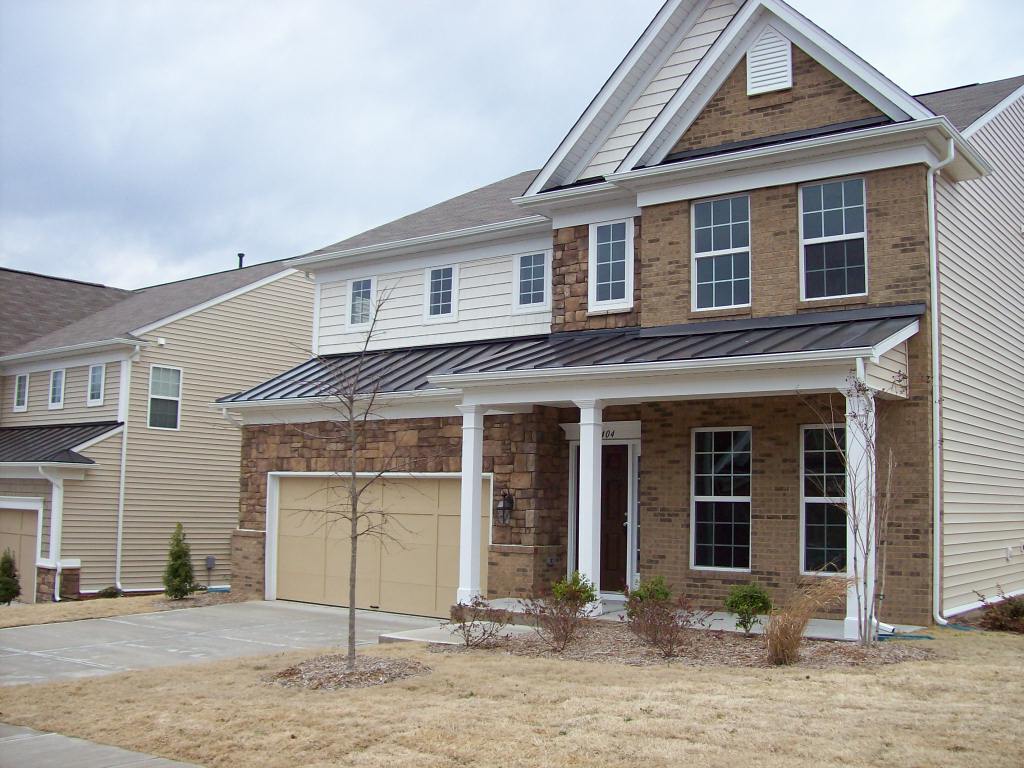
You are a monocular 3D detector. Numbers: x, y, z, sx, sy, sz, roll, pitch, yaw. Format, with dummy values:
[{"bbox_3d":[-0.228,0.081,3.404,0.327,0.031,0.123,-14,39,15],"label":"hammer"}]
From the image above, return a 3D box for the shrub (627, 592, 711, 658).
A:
[{"bbox_3d":[1.537,2.371,10.457,0.699,0.627,0.664,1,-6,0],"label":"shrub"}]

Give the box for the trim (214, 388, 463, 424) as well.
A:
[{"bbox_3d":[-2.872,0.413,17.171,5.742,0.386,0.396,-3,-7,36],"label":"trim"}]

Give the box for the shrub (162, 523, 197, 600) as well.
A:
[{"bbox_3d":[-5.648,3.015,18.089,0.489,1.280,0.489,-3,-7,36],"label":"shrub"}]

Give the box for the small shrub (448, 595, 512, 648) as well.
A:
[{"bbox_3d":[-0.345,2.600,11.656,0.594,0.572,0.564,-3,-7,36],"label":"small shrub"}]

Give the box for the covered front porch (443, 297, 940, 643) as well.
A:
[{"bbox_3d":[1.942,1.003,13.290,5.831,3.851,2.376,-3,-7,36],"label":"covered front porch"}]

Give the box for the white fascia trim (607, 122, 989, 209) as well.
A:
[{"bbox_3d":[3.859,-2.724,14.666,4.594,0.411,2.287,-3,-7,36],"label":"white fascia trim"}]

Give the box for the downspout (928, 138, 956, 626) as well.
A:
[{"bbox_3d":[5.160,-0.044,12.675,0.317,5.791,0.346,-3,-7,36],"label":"downspout"}]

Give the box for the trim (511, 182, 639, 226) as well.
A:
[{"bbox_3d":[1.021,-2.649,16.002,2.158,0.431,0.525,-3,-7,36],"label":"trim"}]

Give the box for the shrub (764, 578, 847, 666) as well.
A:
[{"bbox_3d":[2.745,2.231,9.960,0.649,0.795,0.552,-3,-7,36],"label":"shrub"}]

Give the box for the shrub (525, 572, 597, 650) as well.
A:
[{"bbox_3d":[0.494,2.368,11.084,0.652,0.825,0.619,-3,-7,36],"label":"shrub"}]

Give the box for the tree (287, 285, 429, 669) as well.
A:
[{"bbox_3d":[-1.550,0.928,10.682,1.189,3.669,1.189,1,-6,0],"label":"tree"}]

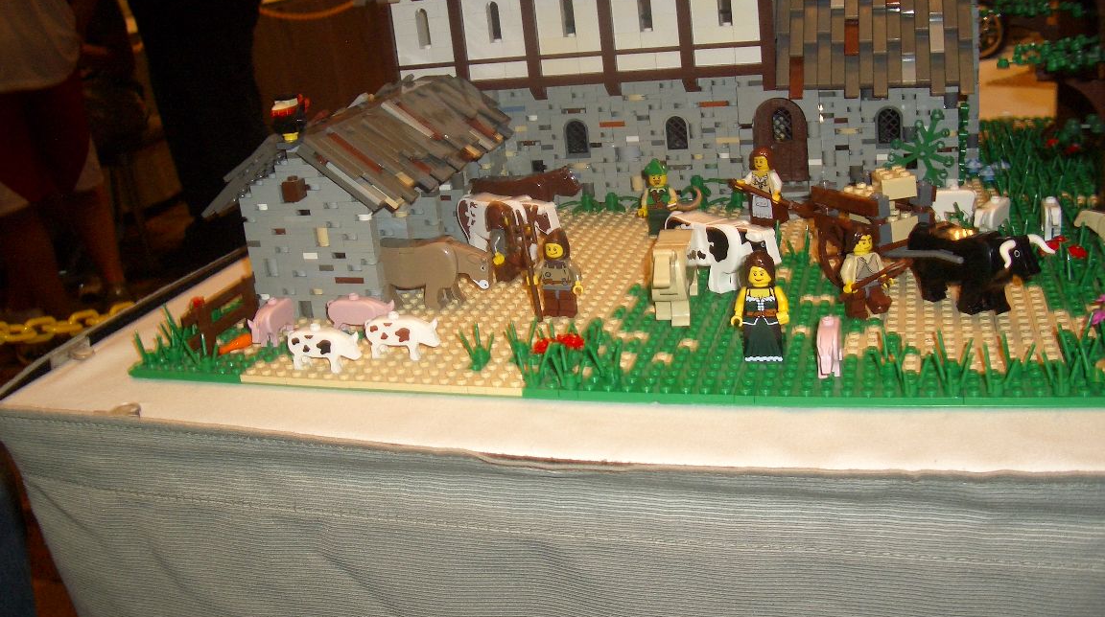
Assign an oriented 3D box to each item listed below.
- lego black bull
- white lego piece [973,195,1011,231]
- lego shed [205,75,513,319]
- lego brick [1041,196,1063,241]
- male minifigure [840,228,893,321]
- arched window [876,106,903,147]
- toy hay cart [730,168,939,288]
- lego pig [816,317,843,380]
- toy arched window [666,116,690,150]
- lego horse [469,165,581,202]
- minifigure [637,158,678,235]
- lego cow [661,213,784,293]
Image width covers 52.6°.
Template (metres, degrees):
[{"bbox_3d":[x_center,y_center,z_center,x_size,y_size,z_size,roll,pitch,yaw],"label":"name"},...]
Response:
[{"bbox_3d":[0.186,-0.018,0.497,0.032,0.037,0.070,-17,22,-26],"label":"lego black bull"},{"bbox_3d":[0.229,-0.047,0.578,0.024,0.021,0.009,-23,26,-38],"label":"white lego piece"},{"bbox_3d":[-0.105,-0.076,0.653,0.114,0.097,0.184,0,21,18],"label":"lego shed"},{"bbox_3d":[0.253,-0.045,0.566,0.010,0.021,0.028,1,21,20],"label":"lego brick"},{"bbox_3d":[0.138,-0.015,0.490,0.023,0.042,0.018,-12,21,-15],"label":"male minifigure"},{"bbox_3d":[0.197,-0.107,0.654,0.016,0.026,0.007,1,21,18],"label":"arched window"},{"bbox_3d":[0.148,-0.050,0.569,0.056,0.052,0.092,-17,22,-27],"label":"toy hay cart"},{"bbox_3d":[0.111,0.015,0.446,0.010,0.021,0.033,0,21,18],"label":"lego pig"},{"bbox_3d":[0.077,-0.108,0.686,0.013,0.021,0.005,0,21,18],"label":"toy arched window"},{"bbox_3d":[-0.016,-0.066,0.677,0.070,0.040,0.018,-1,21,14],"label":"lego horse"},{"bbox_3d":[0.061,-0.064,0.641,0.024,0.043,0.015,1,22,19],"label":"minifigure"},{"bbox_3d":[0.084,-0.026,0.550,0.018,0.034,0.066,-19,23,-31],"label":"lego cow"}]

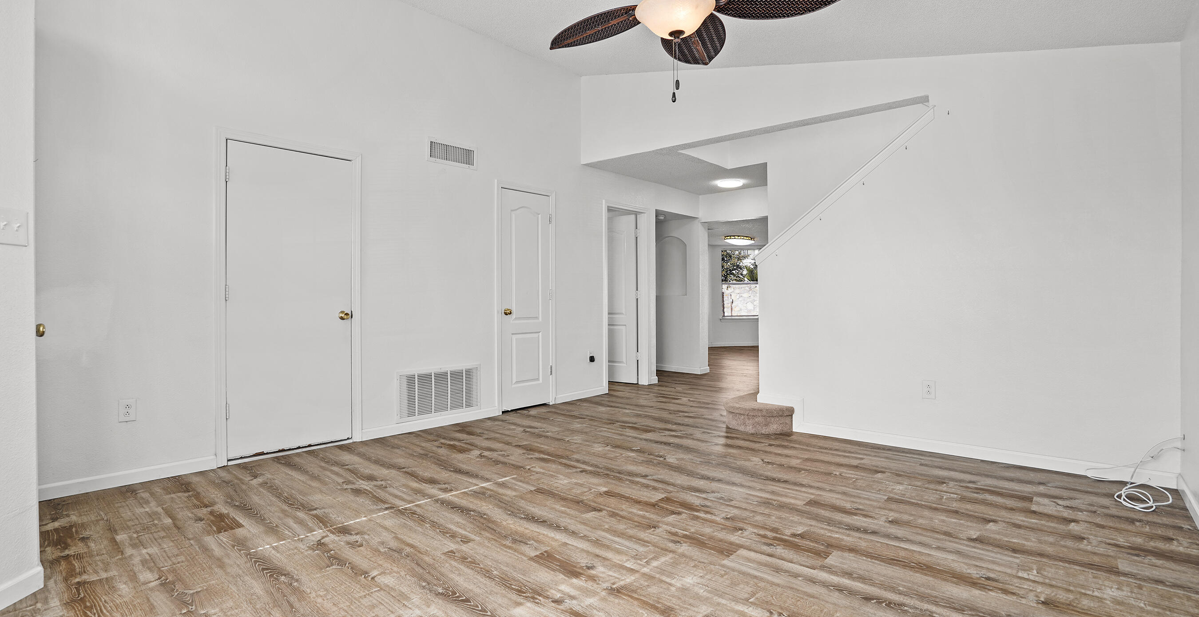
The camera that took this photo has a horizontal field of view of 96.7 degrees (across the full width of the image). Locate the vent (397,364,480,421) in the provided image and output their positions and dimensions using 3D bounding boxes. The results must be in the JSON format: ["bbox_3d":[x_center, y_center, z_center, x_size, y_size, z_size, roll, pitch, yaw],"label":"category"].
[{"bbox_3d":[-1.323,0.692,4.383,0.020,0.410,0.780,0,0,42],"label":"vent"}]

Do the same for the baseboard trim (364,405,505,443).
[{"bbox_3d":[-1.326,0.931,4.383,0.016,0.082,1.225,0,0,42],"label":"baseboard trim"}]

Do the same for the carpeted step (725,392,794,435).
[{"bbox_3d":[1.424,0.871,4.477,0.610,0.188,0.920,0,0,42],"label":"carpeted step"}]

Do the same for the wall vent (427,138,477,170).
[{"bbox_3d":[-1.234,-1.297,4.484,0.020,0.200,0.475,0,0,42],"label":"wall vent"}]

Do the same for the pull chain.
[{"bbox_3d":[0.297,-0.934,2.100,0.030,0.251,0.022,0,0,0],"label":"pull chain"}]

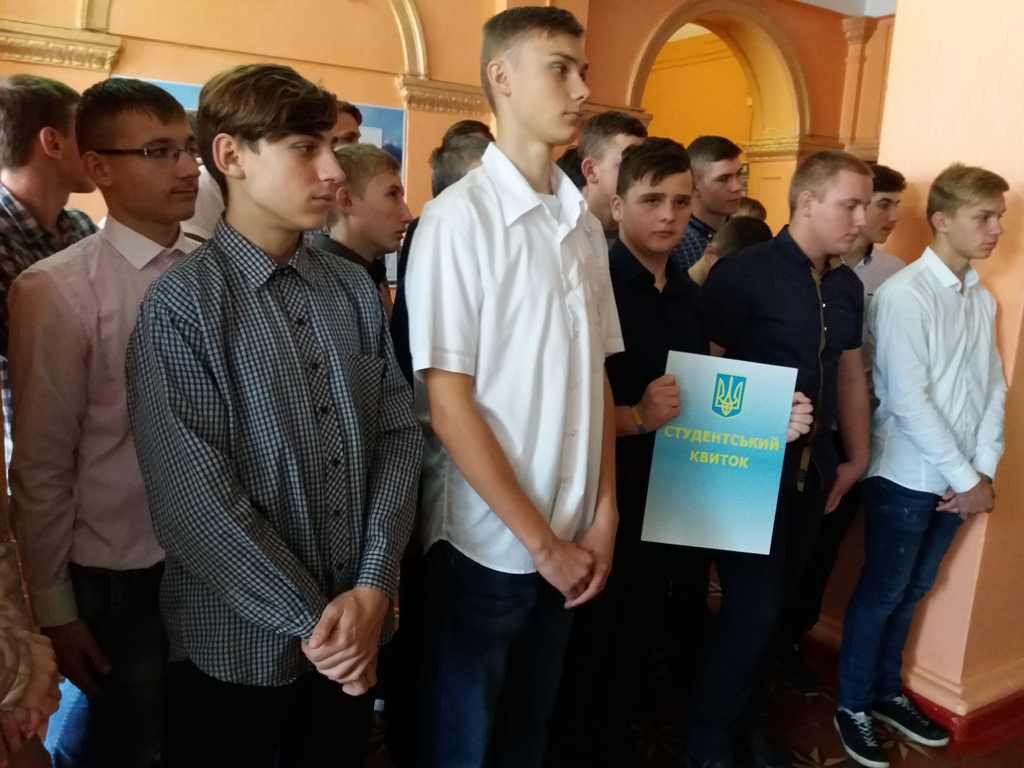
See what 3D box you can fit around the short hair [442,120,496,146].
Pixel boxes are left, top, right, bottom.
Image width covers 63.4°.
[{"bbox_3d":[-0.143,-0.790,2.720,0.195,0.145,0.165,8,12,27],"label":"short hair"}]

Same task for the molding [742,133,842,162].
[{"bbox_3d":[2.647,-2.228,7.892,0.620,0.240,0.680,-5,13,-34],"label":"molding"}]

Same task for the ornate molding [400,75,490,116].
[{"bbox_3d":[-0.399,-1.876,5.442,0.740,0.220,0.180,-5,13,-34],"label":"ornate molding"}]

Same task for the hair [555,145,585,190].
[{"bbox_3d":[0.249,-0.762,2.930,0.210,0.190,0.170,8,12,27],"label":"hair"}]

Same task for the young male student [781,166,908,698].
[{"bbox_3d":[1.080,0.190,2.730,0.480,1.740,0.320,-5,13,-33],"label":"young male student"}]

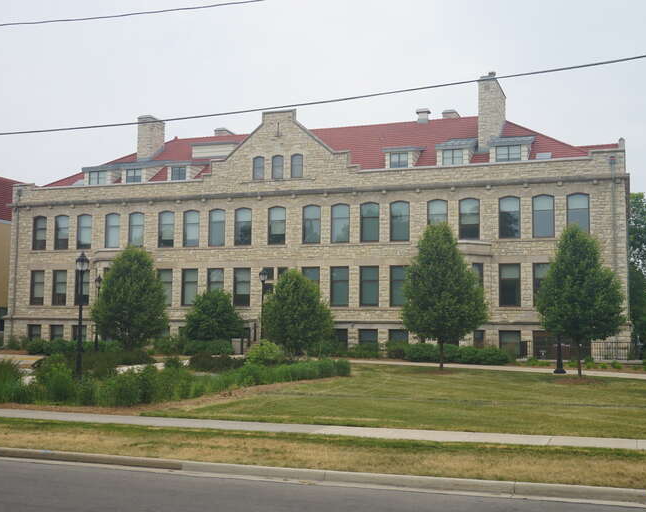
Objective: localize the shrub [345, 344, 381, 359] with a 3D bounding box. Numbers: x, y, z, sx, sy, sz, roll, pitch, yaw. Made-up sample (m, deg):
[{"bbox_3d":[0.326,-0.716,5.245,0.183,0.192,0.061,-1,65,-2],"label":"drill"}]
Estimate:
[{"bbox_3d":[2.350,5.648,49.500,2.023,0.762,1.600,-1,-5,19],"label":"shrub"}]

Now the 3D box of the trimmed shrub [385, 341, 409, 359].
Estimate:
[{"bbox_3d":[4.433,5.539,49.500,1.428,1.018,1.428,-1,-5,19],"label":"trimmed shrub"}]

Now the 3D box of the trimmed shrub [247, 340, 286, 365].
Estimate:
[{"bbox_3d":[-2.627,4.480,38.000,1.827,1.237,1.827,1,-5,0],"label":"trimmed shrub"}]

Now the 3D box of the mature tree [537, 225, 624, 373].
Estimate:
[{"bbox_3d":[10.276,1.774,33.200,3.592,6.040,3.592,-1,-5,19],"label":"mature tree"}]

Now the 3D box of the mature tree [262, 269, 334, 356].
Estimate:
[{"bbox_3d":[-1.471,3.286,48.000,4.154,5.111,4.154,1,-5,0],"label":"mature tree"}]

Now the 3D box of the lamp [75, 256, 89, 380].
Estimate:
[{"bbox_3d":[-8.442,2.122,29.200,0.470,4.475,0.470,-1,-5,19],"label":"lamp"}]

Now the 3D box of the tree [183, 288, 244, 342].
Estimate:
[{"bbox_3d":[-6.845,4.081,52.000,3.750,4.086,3.750,1,-5,0],"label":"tree"}]

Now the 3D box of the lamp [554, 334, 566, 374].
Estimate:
[{"bbox_3d":[9.836,2.658,34.600,0.460,4.500,0.460,-1,-5,19],"label":"lamp"}]

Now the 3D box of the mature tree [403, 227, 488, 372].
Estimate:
[{"bbox_3d":[5.375,1.787,36.800,3.804,6.516,3.804,-1,-5,19],"label":"mature tree"}]

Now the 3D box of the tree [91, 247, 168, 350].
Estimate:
[{"bbox_3d":[-11.746,2.692,50.500,4.614,6.515,4.614,-1,-5,19],"label":"tree"}]

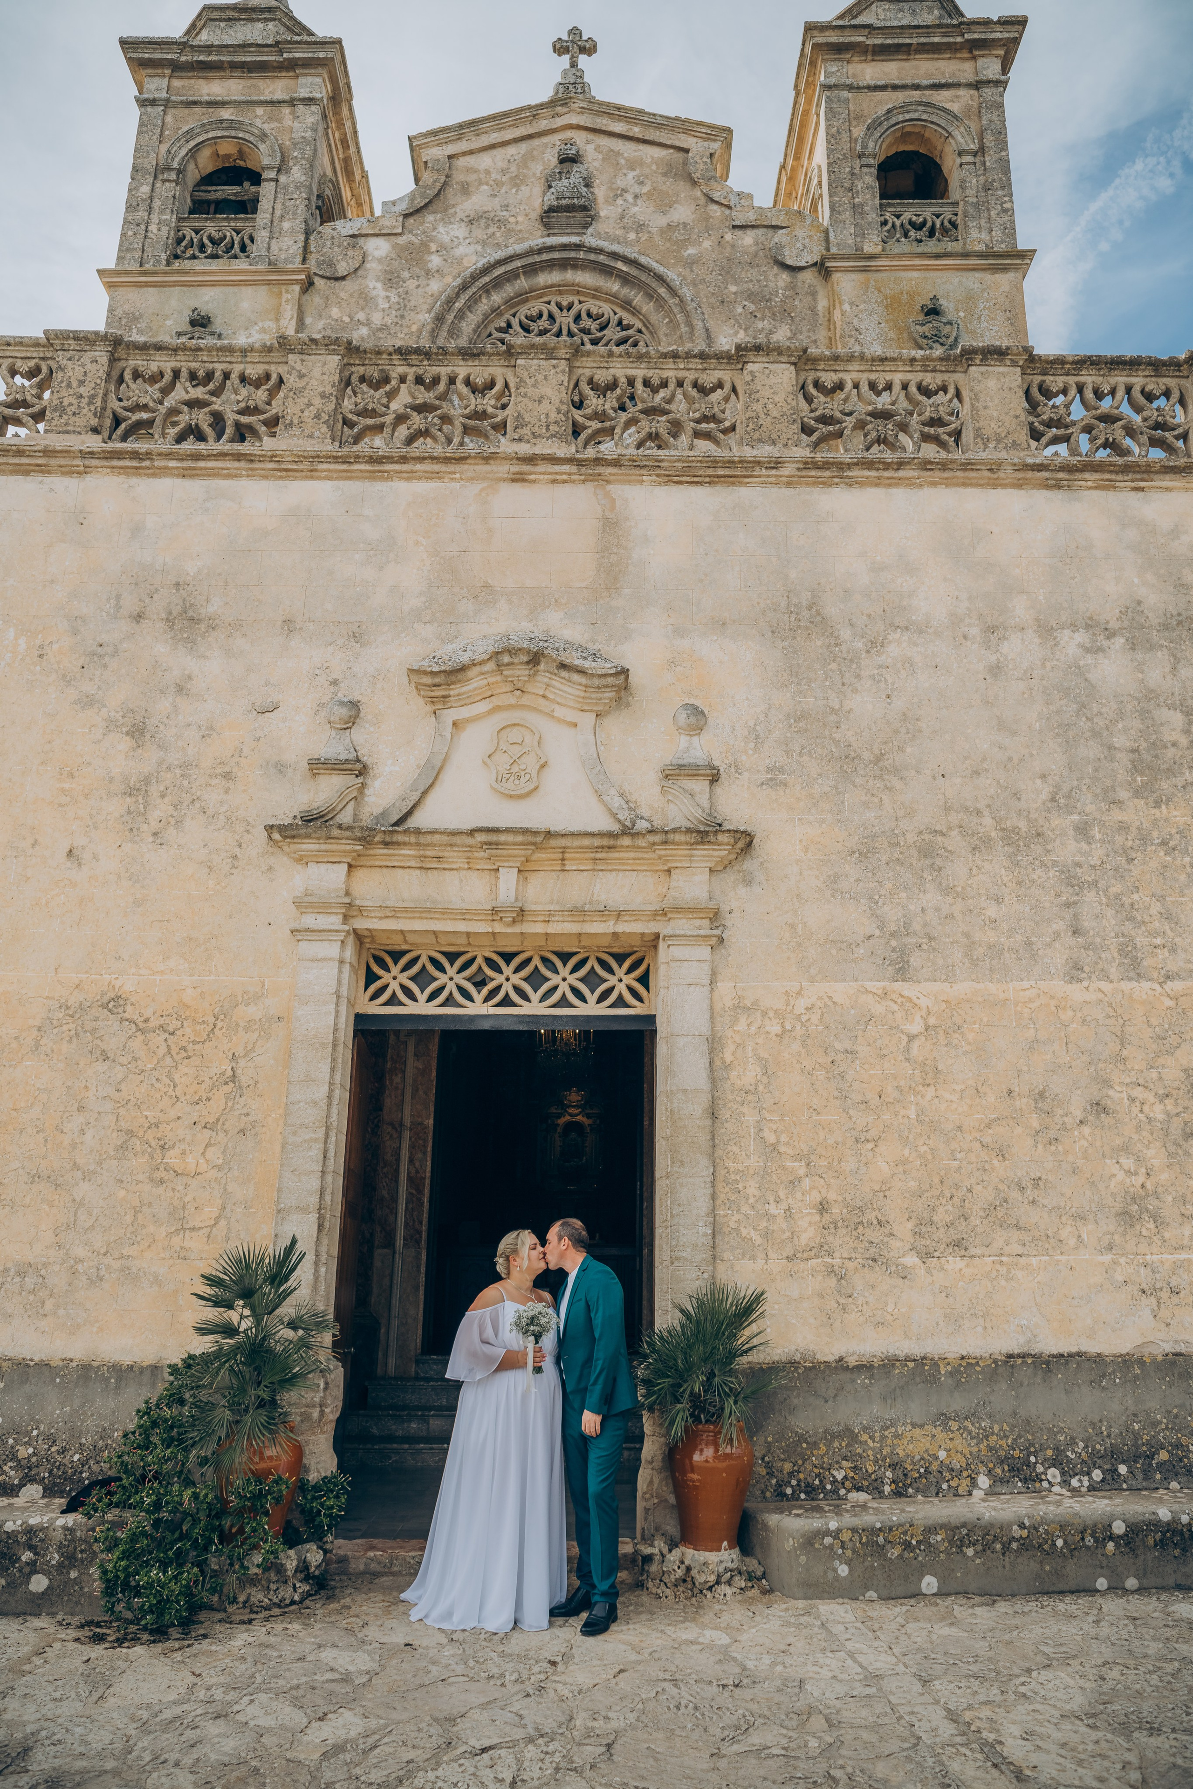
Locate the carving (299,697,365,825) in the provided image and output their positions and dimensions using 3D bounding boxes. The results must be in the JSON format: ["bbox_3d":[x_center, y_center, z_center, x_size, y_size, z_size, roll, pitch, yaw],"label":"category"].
[{"bbox_3d":[-1.582,-0.765,7.292,0.403,0.810,0.300,1,-16,1],"label":"carving"}]

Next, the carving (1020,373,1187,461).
[{"bbox_3d":[3.456,-3.207,8.151,1.101,0.668,0.180,1,-16,1],"label":"carving"}]

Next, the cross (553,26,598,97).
[{"bbox_3d":[-0.233,-8.927,12.796,0.480,1.025,0.270,1,-16,1],"label":"cross"}]

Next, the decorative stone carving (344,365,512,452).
[{"bbox_3d":[-1.167,-3.298,8.223,1.156,0.663,0.180,1,-16,1],"label":"decorative stone carving"}]

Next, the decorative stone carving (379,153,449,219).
[{"bbox_3d":[-1.872,-7.312,12.326,0.711,0.809,0.300,1,-16,1],"label":"decorative stone carving"}]

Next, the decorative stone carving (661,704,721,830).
[{"bbox_3d":[0.566,-0.768,7.152,0.344,0.798,0.320,1,-16,0],"label":"decorative stone carving"}]

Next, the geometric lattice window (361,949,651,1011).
[{"bbox_3d":[-0.559,0.538,7.397,1.793,0.413,0.100,1,-16,1],"label":"geometric lattice window"}]

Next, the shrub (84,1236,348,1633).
[{"bbox_3d":[-1.847,2.598,5.979,1.183,1.695,0.970,1,-16,0],"label":"shrub"}]

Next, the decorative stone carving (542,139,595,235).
[{"bbox_3d":[-0.282,-7.189,12.061,0.537,1.139,0.350,1,-16,1],"label":"decorative stone carving"}]

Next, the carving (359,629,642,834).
[{"bbox_3d":[-0.517,-0.976,7.206,1.669,1.345,0.320,1,-16,0],"label":"carving"}]

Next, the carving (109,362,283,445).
[{"bbox_3d":[-2.729,-3.331,8.123,1.189,0.691,0.200,1,-16,0],"label":"carving"}]

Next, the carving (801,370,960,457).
[{"bbox_3d":[1.944,-3.260,8.124,1.106,0.702,0.200,1,-16,0],"label":"carving"}]

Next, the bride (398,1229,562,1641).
[{"bbox_3d":[-0.523,2.446,5.602,0.660,1.660,0.720,-14,-22,43],"label":"bride"}]

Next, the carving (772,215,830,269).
[{"bbox_3d":[2.084,-6.609,12.301,0.596,0.668,0.300,1,-16,2],"label":"carving"}]

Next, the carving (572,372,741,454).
[{"bbox_3d":[0.400,-3.272,8.121,1.143,0.690,0.200,1,-16,0],"label":"carving"}]

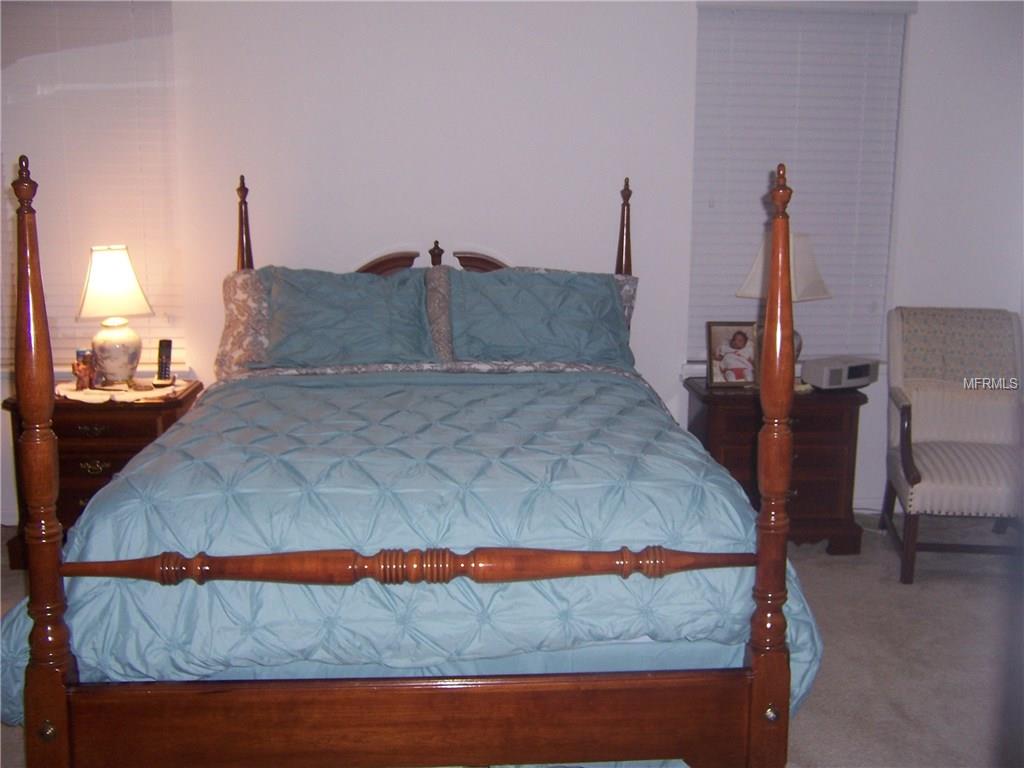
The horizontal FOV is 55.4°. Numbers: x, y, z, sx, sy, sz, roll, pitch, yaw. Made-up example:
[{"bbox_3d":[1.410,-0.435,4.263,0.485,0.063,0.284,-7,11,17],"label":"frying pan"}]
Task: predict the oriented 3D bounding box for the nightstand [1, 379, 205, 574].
[{"bbox_3d":[-1.648,0.358,4.003,0.655,0.655,0.430,0,9,-3],"label":"nightstand"}]

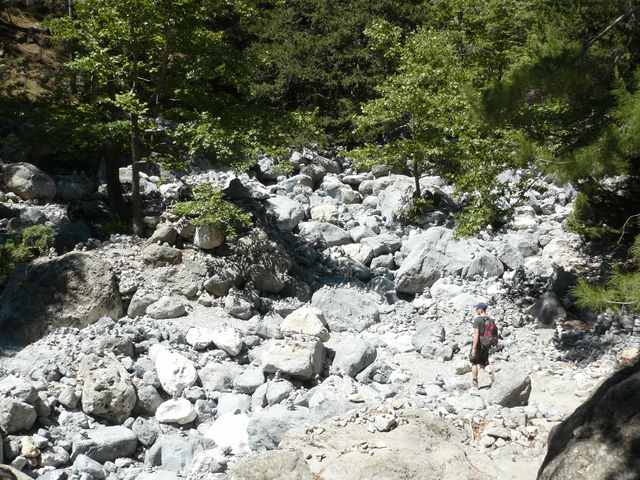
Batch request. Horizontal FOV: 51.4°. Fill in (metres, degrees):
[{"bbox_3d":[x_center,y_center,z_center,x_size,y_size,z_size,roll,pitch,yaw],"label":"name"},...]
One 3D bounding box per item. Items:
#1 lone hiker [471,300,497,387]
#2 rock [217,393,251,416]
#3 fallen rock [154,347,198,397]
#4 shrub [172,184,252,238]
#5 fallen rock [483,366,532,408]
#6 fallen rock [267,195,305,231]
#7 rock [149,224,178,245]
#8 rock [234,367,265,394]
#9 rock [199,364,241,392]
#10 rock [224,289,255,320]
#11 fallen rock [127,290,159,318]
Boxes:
[{"bbox_3d":[3.361,2.156,13.600,0.520,1.750,0.480,-6,8,-43],"label":"lone hiker"},{"bbox_3d":[-1.521,2.892,11.700,0.600,0.380,0.550,0,7,0],"label":"rock"},{"bbox_3d":[-2.953,2.687,13.600,0.940,1.020,0.799,0,6,0],"label":"fallen rock"},{"bbox_3d":[-3.149,-0.835,19.500,2.300,1.500,1.900,0,7,0],"label":"shrub"},{"bbox_3d":[3.521,2.770,12.500,0.930,0.650,0.850,0,7,0],"label":"fallen rock"},{"bbox_3d":[-1.183,-0.936,23.500,1.412,1.176,1.271,0,6,0],"label":"fallen rock"},{"bbox_3d":[-4.702,-0.165,20.000,0.901,0.587,0.766,0,6,0],"label":"rock"},{"bbox_3d":[-1.440,2.871,13.600,0.613,0.563,0.552,0,6,0],"label":"rock"},{"bbox_3d":[-2.069,2.851,13.700,0.865,0.557,0.648,0,6,0],"label":"rock"},{"bbox_3d":[-2.056,1.647,17.000,0.766,0.806,0.690,0,6,0],"label":"rock"},{"bbox_3d":[-4.534,1.647,17.000,0.817,0.700,0.736,0,6,0],"label":"fallen rock"}]

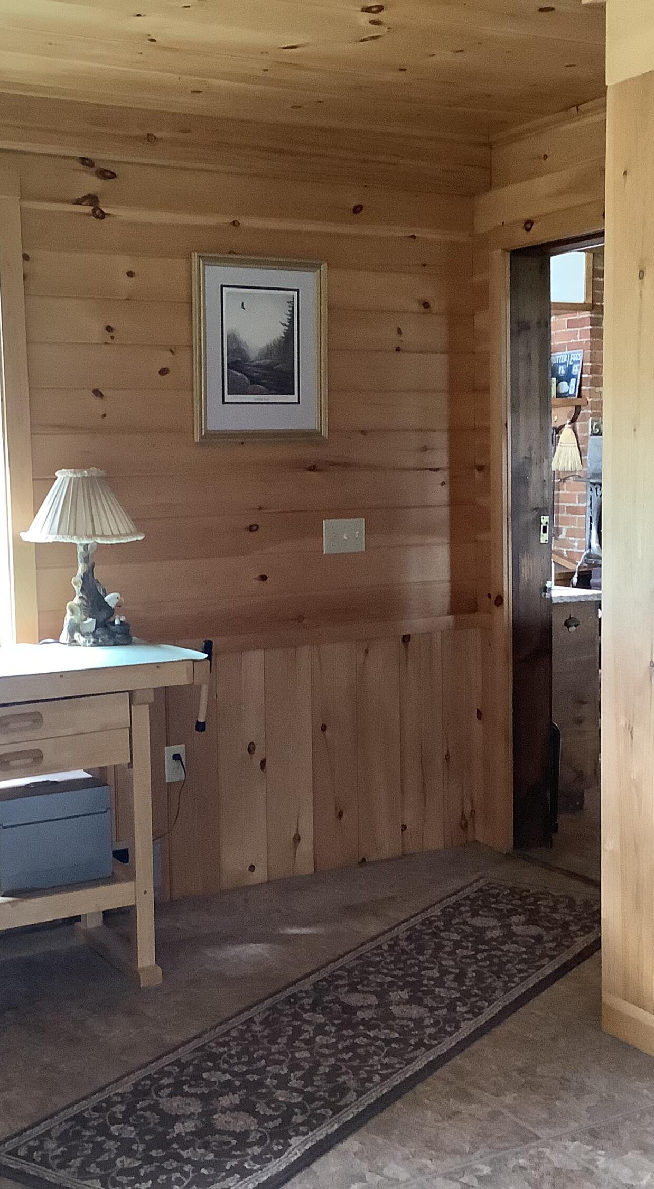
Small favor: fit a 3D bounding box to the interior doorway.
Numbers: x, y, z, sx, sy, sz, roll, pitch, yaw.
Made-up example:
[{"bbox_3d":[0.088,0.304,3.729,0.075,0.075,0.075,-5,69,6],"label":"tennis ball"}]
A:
[{"bbox_3d":[0.909,-0.096,4.582,0.160,2.079,0.800,-4,6,-30],"label":"interior doorway"}]

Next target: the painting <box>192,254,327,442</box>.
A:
[{"bbox_3d":[-0.213,-0.793,4.588,0.468,0.582,0.025,-4,6,-30],"label":"painting"}]

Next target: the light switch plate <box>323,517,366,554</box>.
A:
[{"bbox_3d":[0.060,-0.198,4.809,0.162,0.114,0.012,-4,6,-30],"label":"light switch plate"}]

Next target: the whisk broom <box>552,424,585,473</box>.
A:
[{"bbox_3d":[1.400,-0.855,8.270,0.060,0.280,0.220,-4,6,-30],"label":"whisk broom"}]

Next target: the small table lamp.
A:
[{"bbox_3d":[-0.701,-0.107,4.098,0.345,0.512,0.345,-4,6,-30],"label":"small table lamp"}]

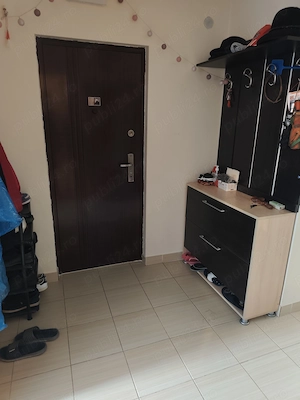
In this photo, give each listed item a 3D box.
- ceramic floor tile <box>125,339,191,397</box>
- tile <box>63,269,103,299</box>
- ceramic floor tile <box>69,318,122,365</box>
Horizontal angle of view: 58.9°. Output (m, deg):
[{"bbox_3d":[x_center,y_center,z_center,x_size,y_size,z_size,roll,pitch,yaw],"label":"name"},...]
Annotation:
[{"bbox_3d":[0.040,1.028,1.655,0.333,0.010,0.333,-5,18,-19],"label":"ceramic floor tile"},{"bbox_3d":[-0.615,0.780,2.443,0.333,0.010,0.333,-5,18,-19],"label":"tile"},{"bbox_3d":[-0.388,0.966,1.847,0.331,0.010,0.331,-5,18,-19],"label":"ceramic floor tile"}]

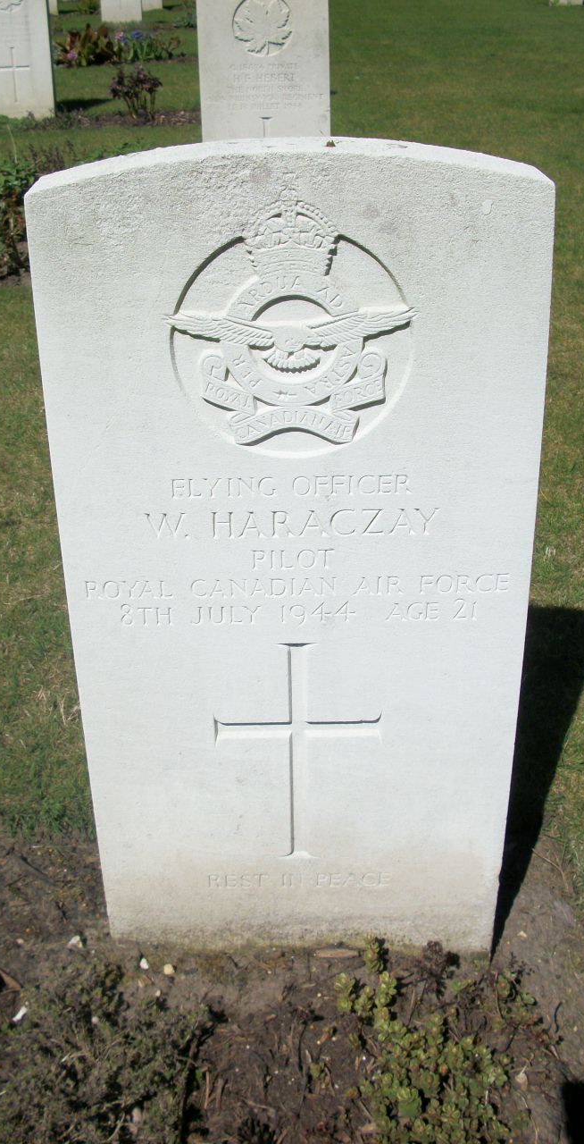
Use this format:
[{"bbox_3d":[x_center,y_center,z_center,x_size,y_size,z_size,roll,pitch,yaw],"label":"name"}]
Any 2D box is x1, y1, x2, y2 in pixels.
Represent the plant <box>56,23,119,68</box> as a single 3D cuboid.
[{"bbox_3d":[-1.374,-3.524,7.750,0.410,0.270,0.320,1,29,3],"label":"plant"}]

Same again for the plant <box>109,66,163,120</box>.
[{"bbox_3d":[-0.780,-2.379,5.750,0.260,0.250,0.240,1,29,3],"label":"plant"}]

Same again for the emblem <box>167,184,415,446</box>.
[{"bbox_3d":[-0.001,-0.186,0.854,0.182,0.193,0.015,1,27,4],"label":"emblem"}]

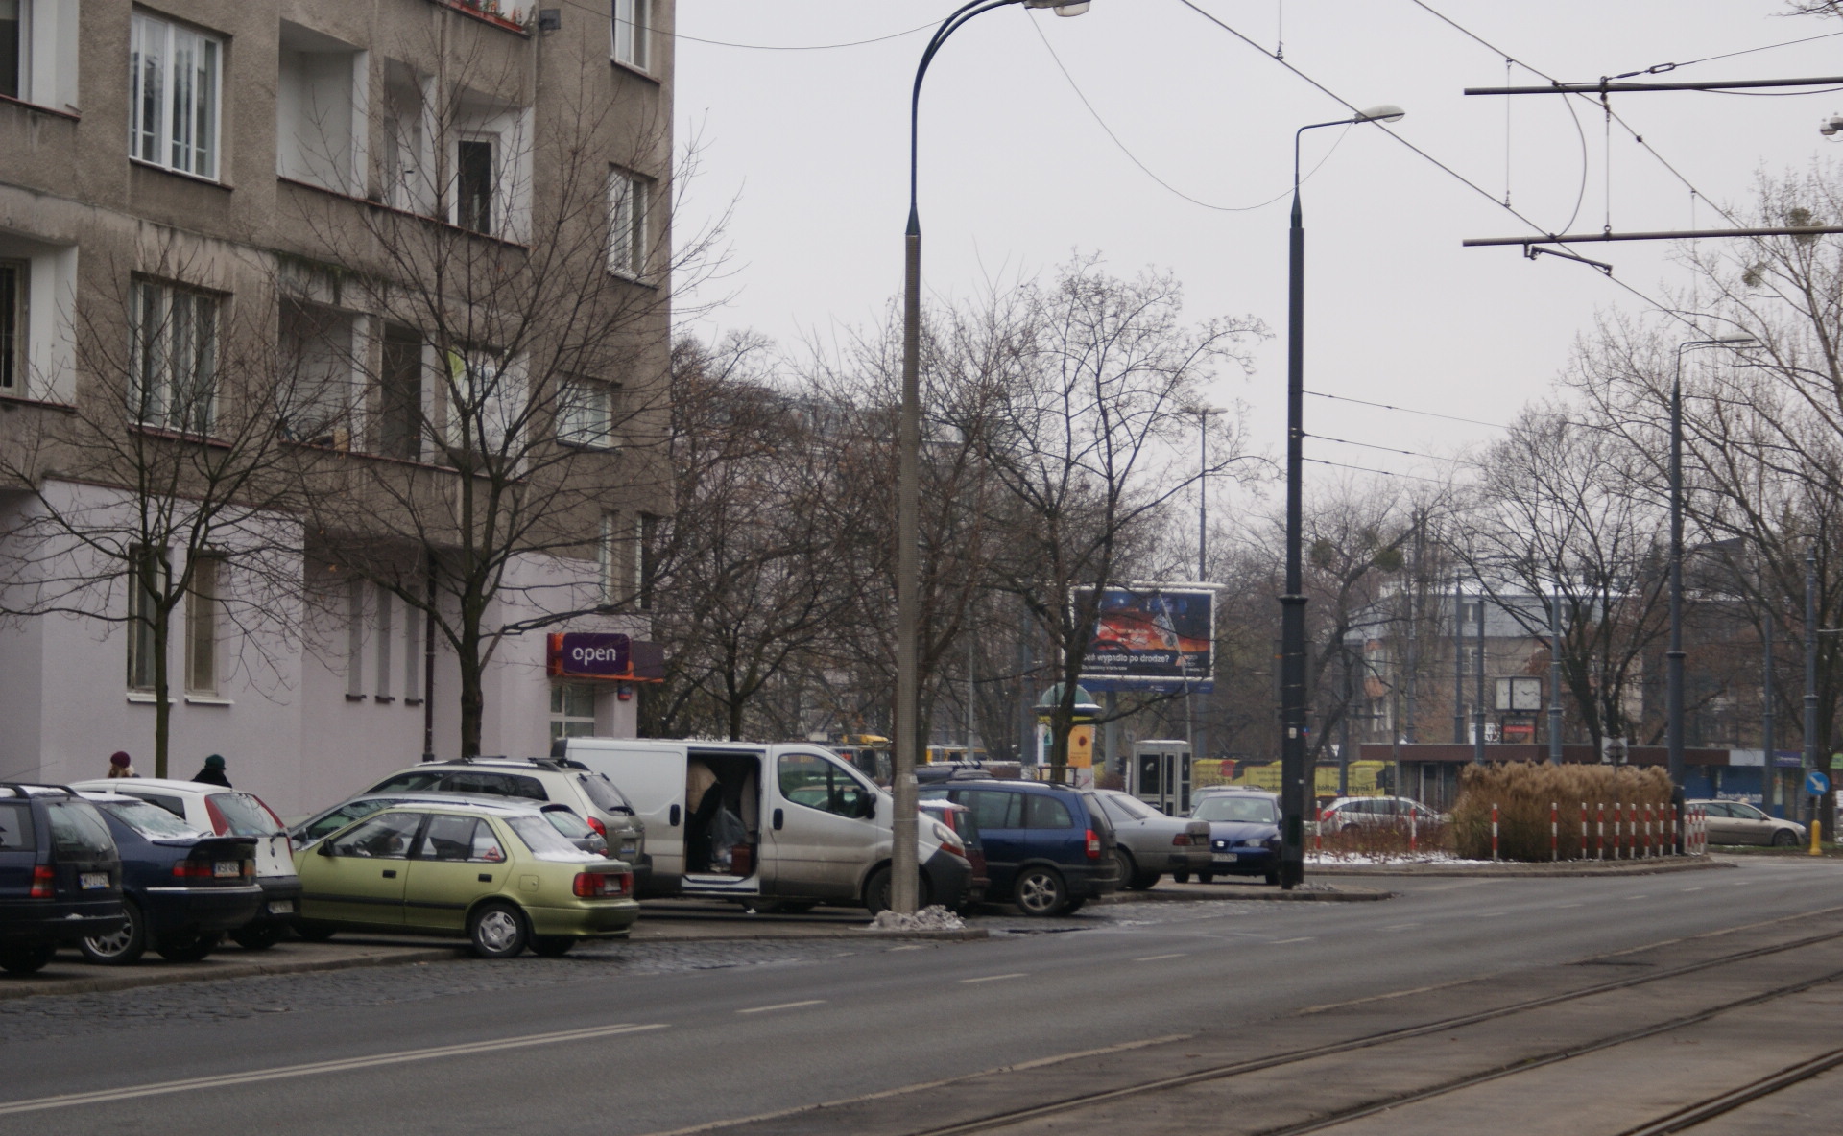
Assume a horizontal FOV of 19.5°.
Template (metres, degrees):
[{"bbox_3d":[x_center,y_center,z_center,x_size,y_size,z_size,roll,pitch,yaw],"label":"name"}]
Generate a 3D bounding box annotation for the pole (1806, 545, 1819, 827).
[{"bbox_3d":[24.024,3.449,145.000,0.330,8.060,0.330,1,-2,0],"label":"pole"}]

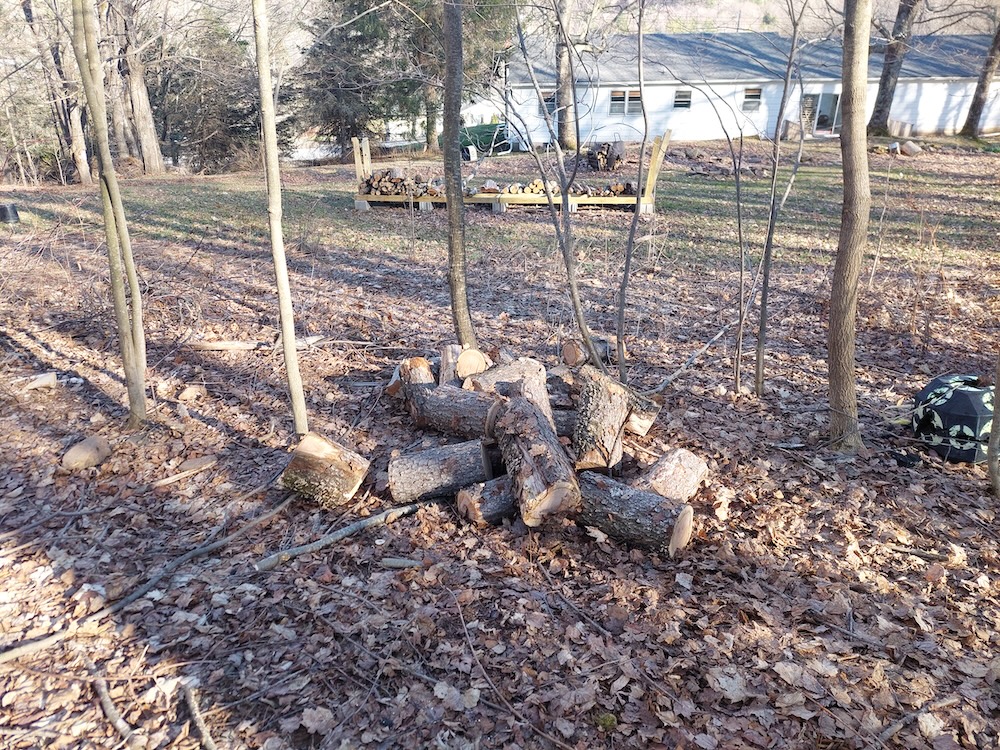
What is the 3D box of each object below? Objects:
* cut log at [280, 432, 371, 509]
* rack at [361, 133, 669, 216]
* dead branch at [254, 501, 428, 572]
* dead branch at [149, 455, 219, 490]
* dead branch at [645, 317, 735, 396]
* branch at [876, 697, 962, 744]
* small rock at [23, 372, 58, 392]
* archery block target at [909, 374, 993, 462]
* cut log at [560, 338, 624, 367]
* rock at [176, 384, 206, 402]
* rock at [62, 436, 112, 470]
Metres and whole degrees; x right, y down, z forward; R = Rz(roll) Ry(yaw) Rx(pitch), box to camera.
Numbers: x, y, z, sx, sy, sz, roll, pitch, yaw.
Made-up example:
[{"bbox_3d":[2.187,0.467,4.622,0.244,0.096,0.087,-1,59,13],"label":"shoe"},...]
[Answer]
[{"bbox_3d":[-0.724,0.394,2.858,0.295,0.225,0.225,22,25,0],"label":"cut log"},{"bbox_3d":[0.110,-3.249,11.121,5.000,1.170,0.430,4,23,9],"label":"rack"},{"bbox_3d":[-0.581,0.594,2.626,0.700,0.040,0.055,-16,26,-36],"label":"dead branch"},{"bbox_3d":[-1.393,0.431,3.068,0.080,0.030,0.311,16,26,35],"label":"dead branch"},{"bbox_3d":[1.312,-0.160,4.594,0.140,0.050,1.788,13,25,31],"label":"dead branch"},{"bbox_3d":[1.105,0.908,1.823,0.322,0.025,0.040,-10,23,-24],"label":"branch"},{"bbox_3d":[-2.684,0.043,4.041,0.160,0.061,0.096,-16,28,-33],"label":"small rock"},{"bbox_3d":[2.200,0.221,3.270,0.380,0.380,0.380,-3,23,-7],"label":"archery block target"},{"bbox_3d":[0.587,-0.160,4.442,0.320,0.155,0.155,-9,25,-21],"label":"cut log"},{"bbox_3d":[-1.735,0.102,3.880,0.147,0.066,0.103,-11,25,-24],"label":"rock"},{"bbox_3d":[-1.891,0.360,3.147,0.190,0.104,0.133,-15,27,-31],"label":"rock"}]

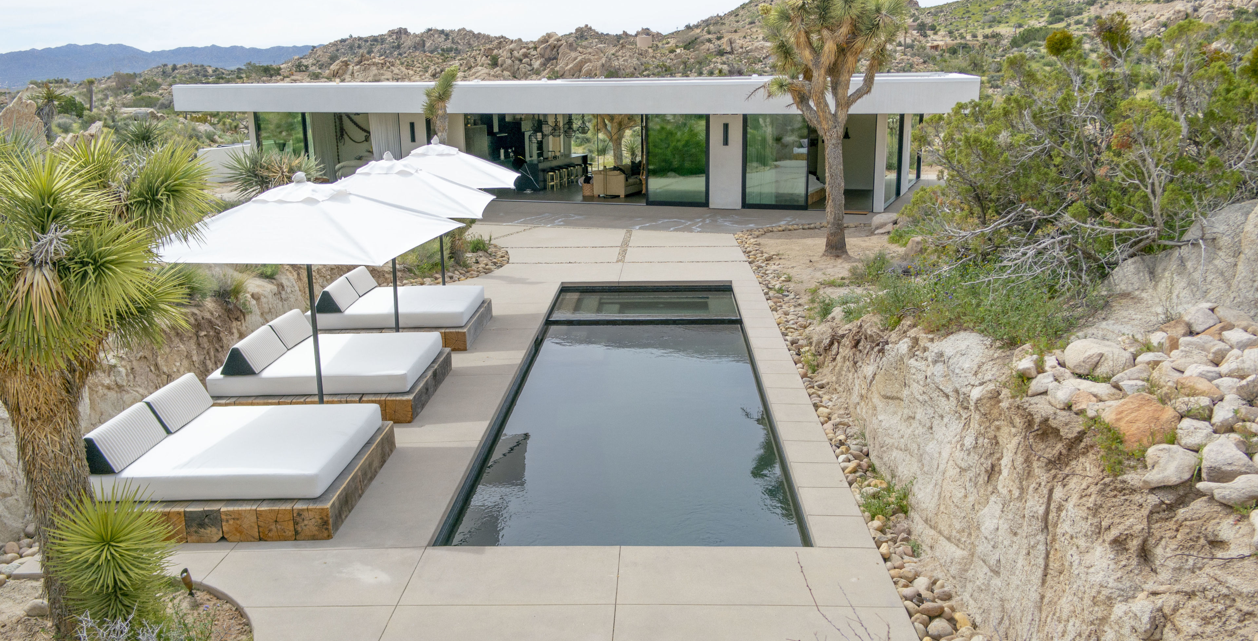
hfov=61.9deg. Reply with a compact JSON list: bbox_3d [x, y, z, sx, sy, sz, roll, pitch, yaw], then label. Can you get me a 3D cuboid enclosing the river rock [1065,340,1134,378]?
[{"bbox_3d":[3.804,0.310,8.488,0.565,0.294,0.424,5,14,24],"label":"river rock"}]

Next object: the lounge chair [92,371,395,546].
[{"bbox_3d":[-3.585,1.164,9.599,2.360,0.786,2.215,0,13,2],"label":"lounge chair"}]

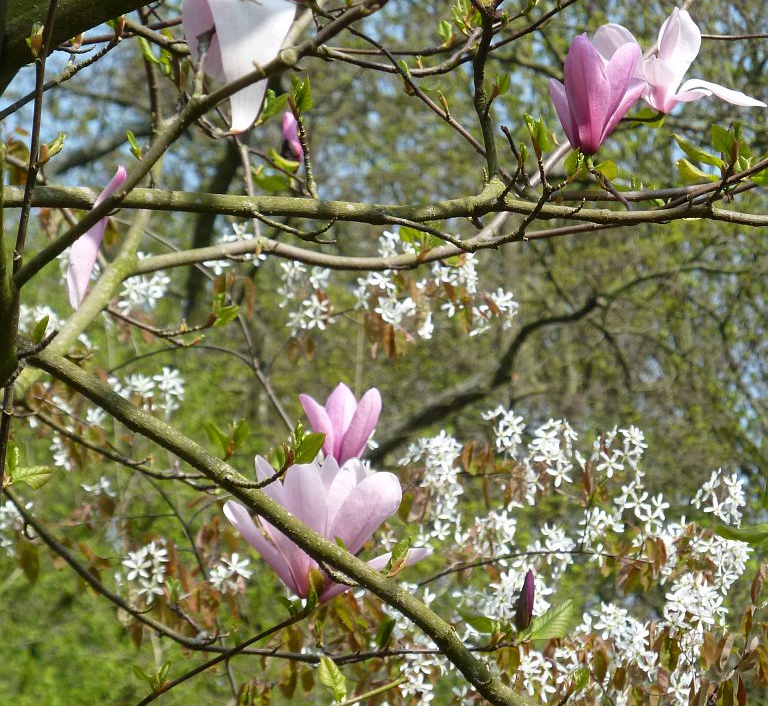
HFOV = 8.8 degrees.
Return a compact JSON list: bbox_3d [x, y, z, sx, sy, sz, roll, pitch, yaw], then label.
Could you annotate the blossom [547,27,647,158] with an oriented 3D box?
[{"bbox_3d":[0.176,-0.217,4.150,0.078,0.105,0.076,0,-6,0],"label":"blossom"}]

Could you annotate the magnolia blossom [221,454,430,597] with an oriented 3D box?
[{"bbox_3d":[-0.049,0.147,4.200,0.166,0.120,0.143,0,-6,0],"label":"magnolia blossom"}]

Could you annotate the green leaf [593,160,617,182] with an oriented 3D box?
[{"bbox_3d":[0.176,-0.146,4.000,0.020,0.016,0.007,30,-30,27],"label":"green leaf"}]

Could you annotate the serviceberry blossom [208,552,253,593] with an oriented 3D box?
[{"bbox_3d":[-0.153,0.220,5.000,0.044,0.042,0.028,0,-5,0],"label":"serviceberry blossom"}]

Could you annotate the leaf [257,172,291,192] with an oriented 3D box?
[{"bbox_3d":[-0.097,-0.151,4.400,0.030,0.018,0.021,0,-6,0],"label":"leaf"}]

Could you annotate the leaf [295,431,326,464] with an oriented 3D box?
[{"bbox_3d":[-0.058,0.075,3.950,0.030,0.017,0.006,-45,-13,11],"label":"leaf"}]

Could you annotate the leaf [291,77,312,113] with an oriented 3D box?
[{"bbox_3d":[-0.070,-0.220,4.250,0.017,0.032,0.015,0,-6,0],"label":"leaf"}]

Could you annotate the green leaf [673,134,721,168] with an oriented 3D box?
[{"bbox_3d":[0.263,-0.170,4.200,0.047,0.017,0.018,31,0,0],"label":"green leaf"}]

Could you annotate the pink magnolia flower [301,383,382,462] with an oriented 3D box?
[{"bbox_3d":[-0.038,0.072,4.350,0.070,0.092,0.068,0,-6,0],"label":"pink magnolia flower"}]

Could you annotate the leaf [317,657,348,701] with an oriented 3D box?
[{"bbox_3d":[-0.044,0.277,4.250,0.019,0.039,0.014,-15,0,0],"label":"leaf"}]

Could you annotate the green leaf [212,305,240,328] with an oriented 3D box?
[{"bbox_3d":[-0.129,-0.031,4.100,0.023,0.020,0.015,0,-5,0],"label":"green leaf"}]

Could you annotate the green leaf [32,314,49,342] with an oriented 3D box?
[{"bbox_3d":[-0.271,-0.019,3.950,0.009,0.024,0.010,20,-5,0],"label":"green leaf"}]

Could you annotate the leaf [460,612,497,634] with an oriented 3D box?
[{"bbox_3d":[0.077,0.221,4.100,0.030,0.015,0.007,25,-36,11],"label":"leaf"}]

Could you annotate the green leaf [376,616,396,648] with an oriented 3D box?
[{"bbox_3d":[0.002,0.234,4.200,0.013,0.029,0.012,27,-5,0],"label":"green leaf"}]

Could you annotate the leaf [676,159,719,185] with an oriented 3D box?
[{"bbox_3d":[0.251,-0.144,4.000,0.034,0.018,0.010,26,-50,-11],"label":"leaf"}]

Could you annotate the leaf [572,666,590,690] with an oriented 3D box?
[{"bbox_3d":[0.156,0.256,3.950,0.014,0.019,0.010,0,-5,0],"label":"leaf"}]

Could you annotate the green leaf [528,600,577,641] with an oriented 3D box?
[{"bbox_3d":[0.136,0.216,4.050,0.045,0.026,0.007,-38,-18,6],"label":"green leaf"}]

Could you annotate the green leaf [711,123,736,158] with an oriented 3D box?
[{"bbox_3d":[0.271,-0.170,4.000,0.017,0.030,0.006,-30,11,10],"label":"green leaf"}]

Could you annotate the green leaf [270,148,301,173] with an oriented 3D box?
[{"bbox_3d":[-0.082,-0.160,4.150,0.027,0.009,0.015,35,30,-11],"label":"green leaf"}]

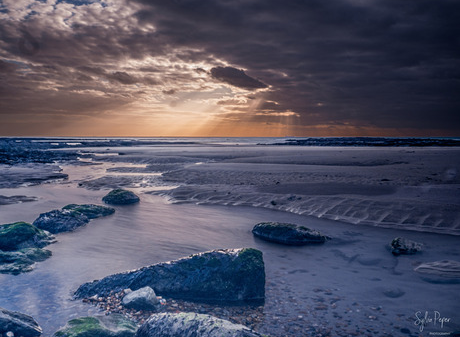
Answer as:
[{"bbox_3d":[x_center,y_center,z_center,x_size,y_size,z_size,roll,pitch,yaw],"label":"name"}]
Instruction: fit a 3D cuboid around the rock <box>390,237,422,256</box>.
[{"bbox_3d":[1.906,0.836,4.017,0.313,0.196,0.235,0,5,0],"label":"rock"}]

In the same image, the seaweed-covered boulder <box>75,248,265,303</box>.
[{"bbox_3d":[-0.465,0.848,3.083,1.460,0.370,0.550,0,5,0],"label":"seaweed-covered boulder"}]

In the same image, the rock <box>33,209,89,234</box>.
[{"bbox_3d":[-2.275,0.703,5.040,0.716,0.308,0.429,-2,5,-25],"label":"rock"}]

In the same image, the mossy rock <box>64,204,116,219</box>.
[{"bbox_3d":[-2.253,0.684,5.991,0.814,0.185,0.407,-2,5,-25],"label":"mossy rock"}]

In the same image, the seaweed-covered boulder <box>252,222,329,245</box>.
[{"bbox_3d":[0.741,0.790,4.617,0.934,0.206,0.467,2,5,18],"label":"seaweed-covered boulder"}]

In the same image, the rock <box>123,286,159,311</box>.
[{"bbox_3d":[-0.670,0.966,2.787,0.262,0.145,0.197,-1,5,-10],"label":"rock"}]

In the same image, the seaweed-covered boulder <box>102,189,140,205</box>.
[{"bbox_3d":[-2.088,0.534,7.167,0.700,0.287,0.525,0,5,0],"label":"seaweed-covered boulder"}]

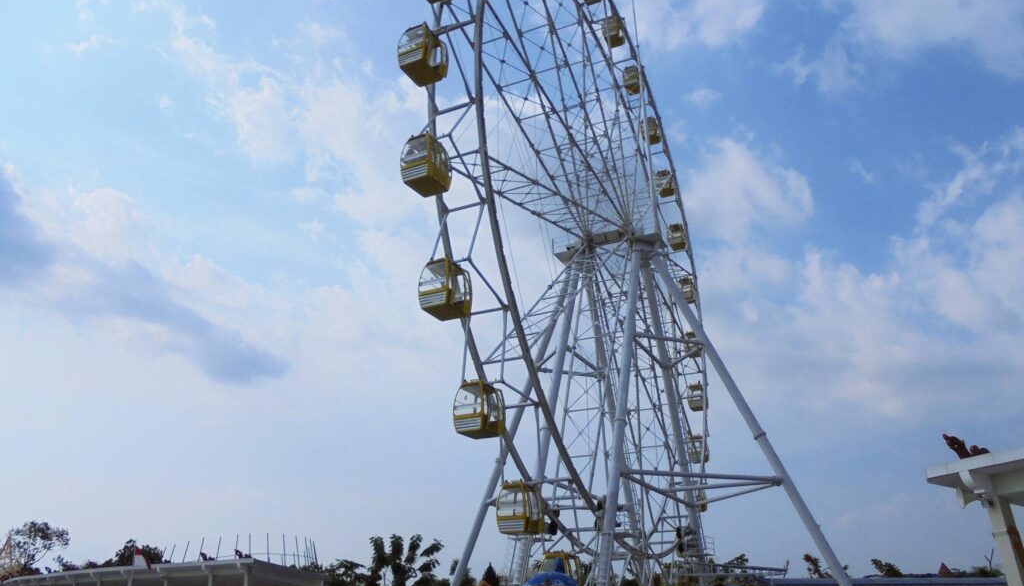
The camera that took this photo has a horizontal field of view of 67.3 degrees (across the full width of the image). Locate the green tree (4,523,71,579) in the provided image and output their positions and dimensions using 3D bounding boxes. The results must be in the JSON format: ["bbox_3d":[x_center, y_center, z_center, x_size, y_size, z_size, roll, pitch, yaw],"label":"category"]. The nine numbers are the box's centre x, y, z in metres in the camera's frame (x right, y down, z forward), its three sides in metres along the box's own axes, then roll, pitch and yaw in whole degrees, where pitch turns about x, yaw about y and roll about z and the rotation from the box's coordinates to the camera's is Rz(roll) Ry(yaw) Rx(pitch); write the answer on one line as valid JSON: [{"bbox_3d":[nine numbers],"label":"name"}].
[{"bbox_3d":[-36.421,20.985,57.641,5.100,7.430,4.840,11,-25,-29],"label":"green tree"}]

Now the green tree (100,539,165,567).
[{"bbox_3d":[-27.024,20.294,53.951,4.350,5.730,4.130,9,-24,-24],"label":"green tree"}]

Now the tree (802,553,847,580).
[{"bbox_3d":[24.411,22.315,59.216,3.390,4.280,3.220,-9,-23,19],"label":"tree"}]

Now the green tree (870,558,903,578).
[{"bbox_3d":[30.220,23.182,61.269,3.000,4.000,2.900,-10,-23,23],"label":"green tree"}]

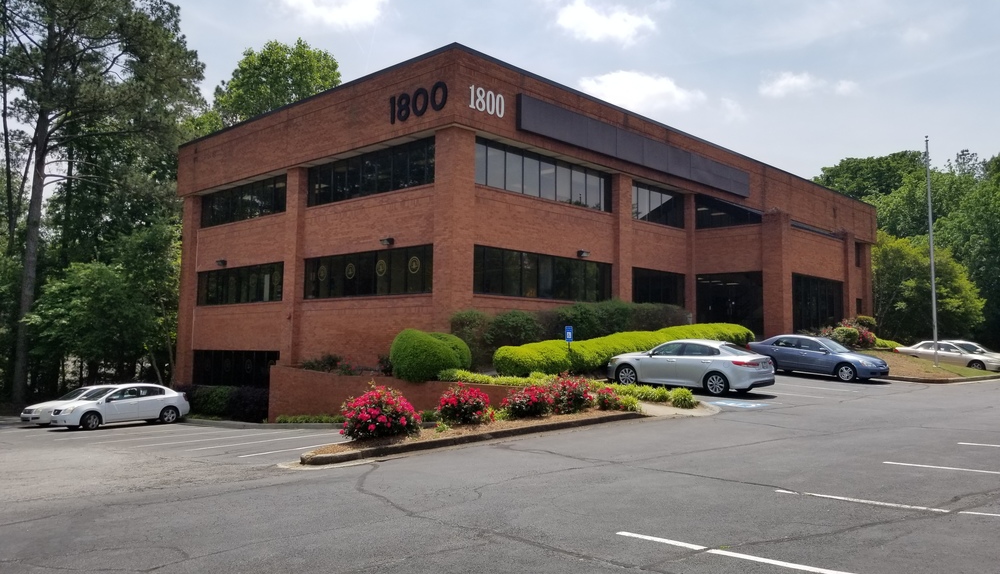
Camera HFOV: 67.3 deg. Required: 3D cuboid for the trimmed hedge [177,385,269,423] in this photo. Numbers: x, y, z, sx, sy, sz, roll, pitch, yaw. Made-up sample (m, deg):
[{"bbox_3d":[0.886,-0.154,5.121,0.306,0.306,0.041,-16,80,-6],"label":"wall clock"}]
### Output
[{"bbox_3d":[-10.092,4.291,27.819,6.600,1.300,1.350,-3,-5,43],"label":"trimmed hedge"}]

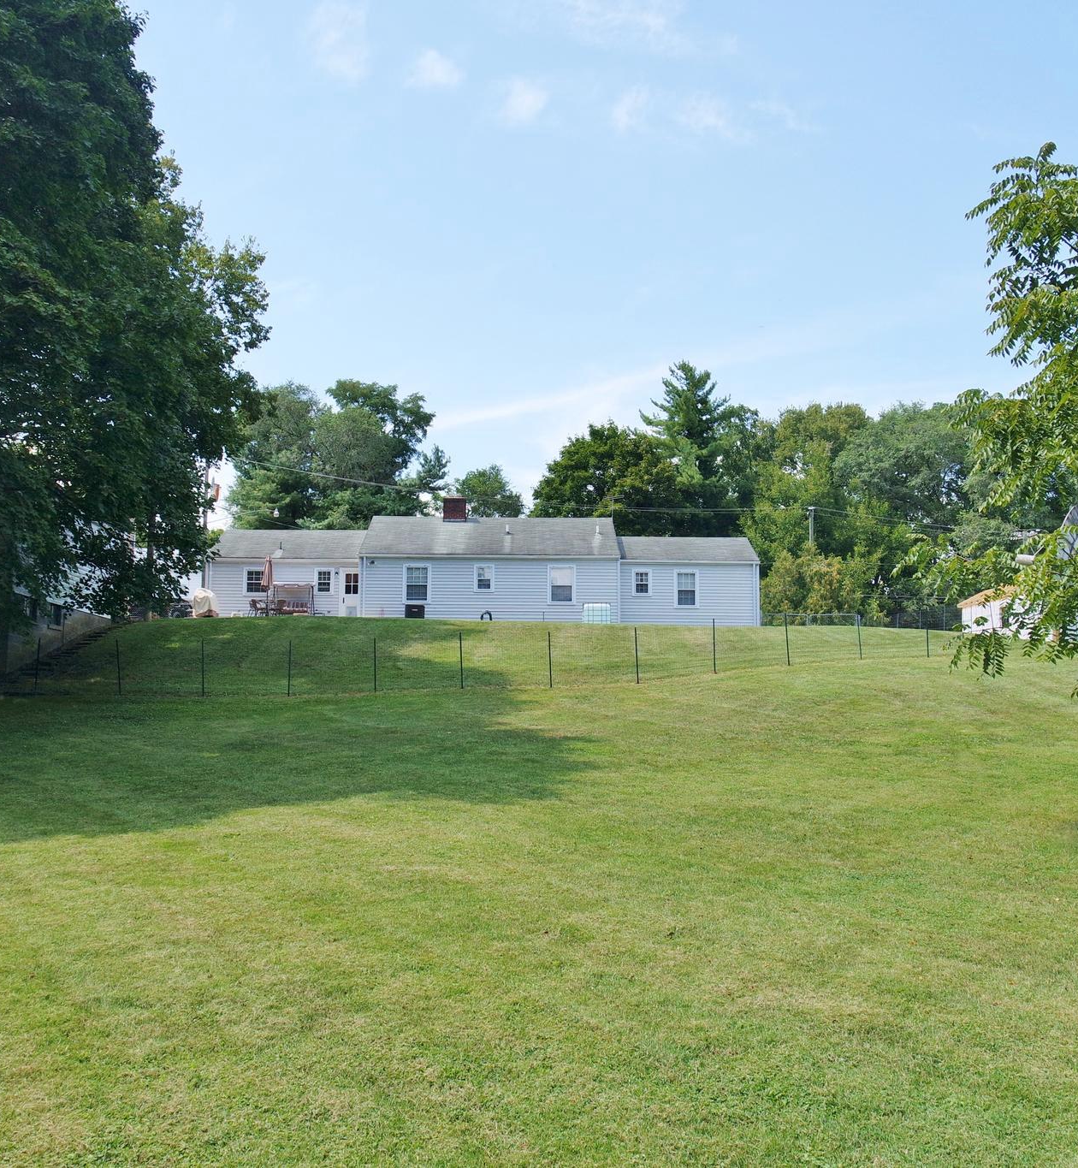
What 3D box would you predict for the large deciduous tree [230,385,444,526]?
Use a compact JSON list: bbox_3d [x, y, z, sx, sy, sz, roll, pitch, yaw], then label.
[{"bbox_3d":[-13.008,-4.726,73.478,14.230,16.080,14.230,0,-4,-1],"label":"large deciduous tree"}]

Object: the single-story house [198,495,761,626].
[{"bbox_3d":[-2.380,-0.947,51.546,22.810,5.800,8.300,0,-4,-1],"label":"single-story house"}]

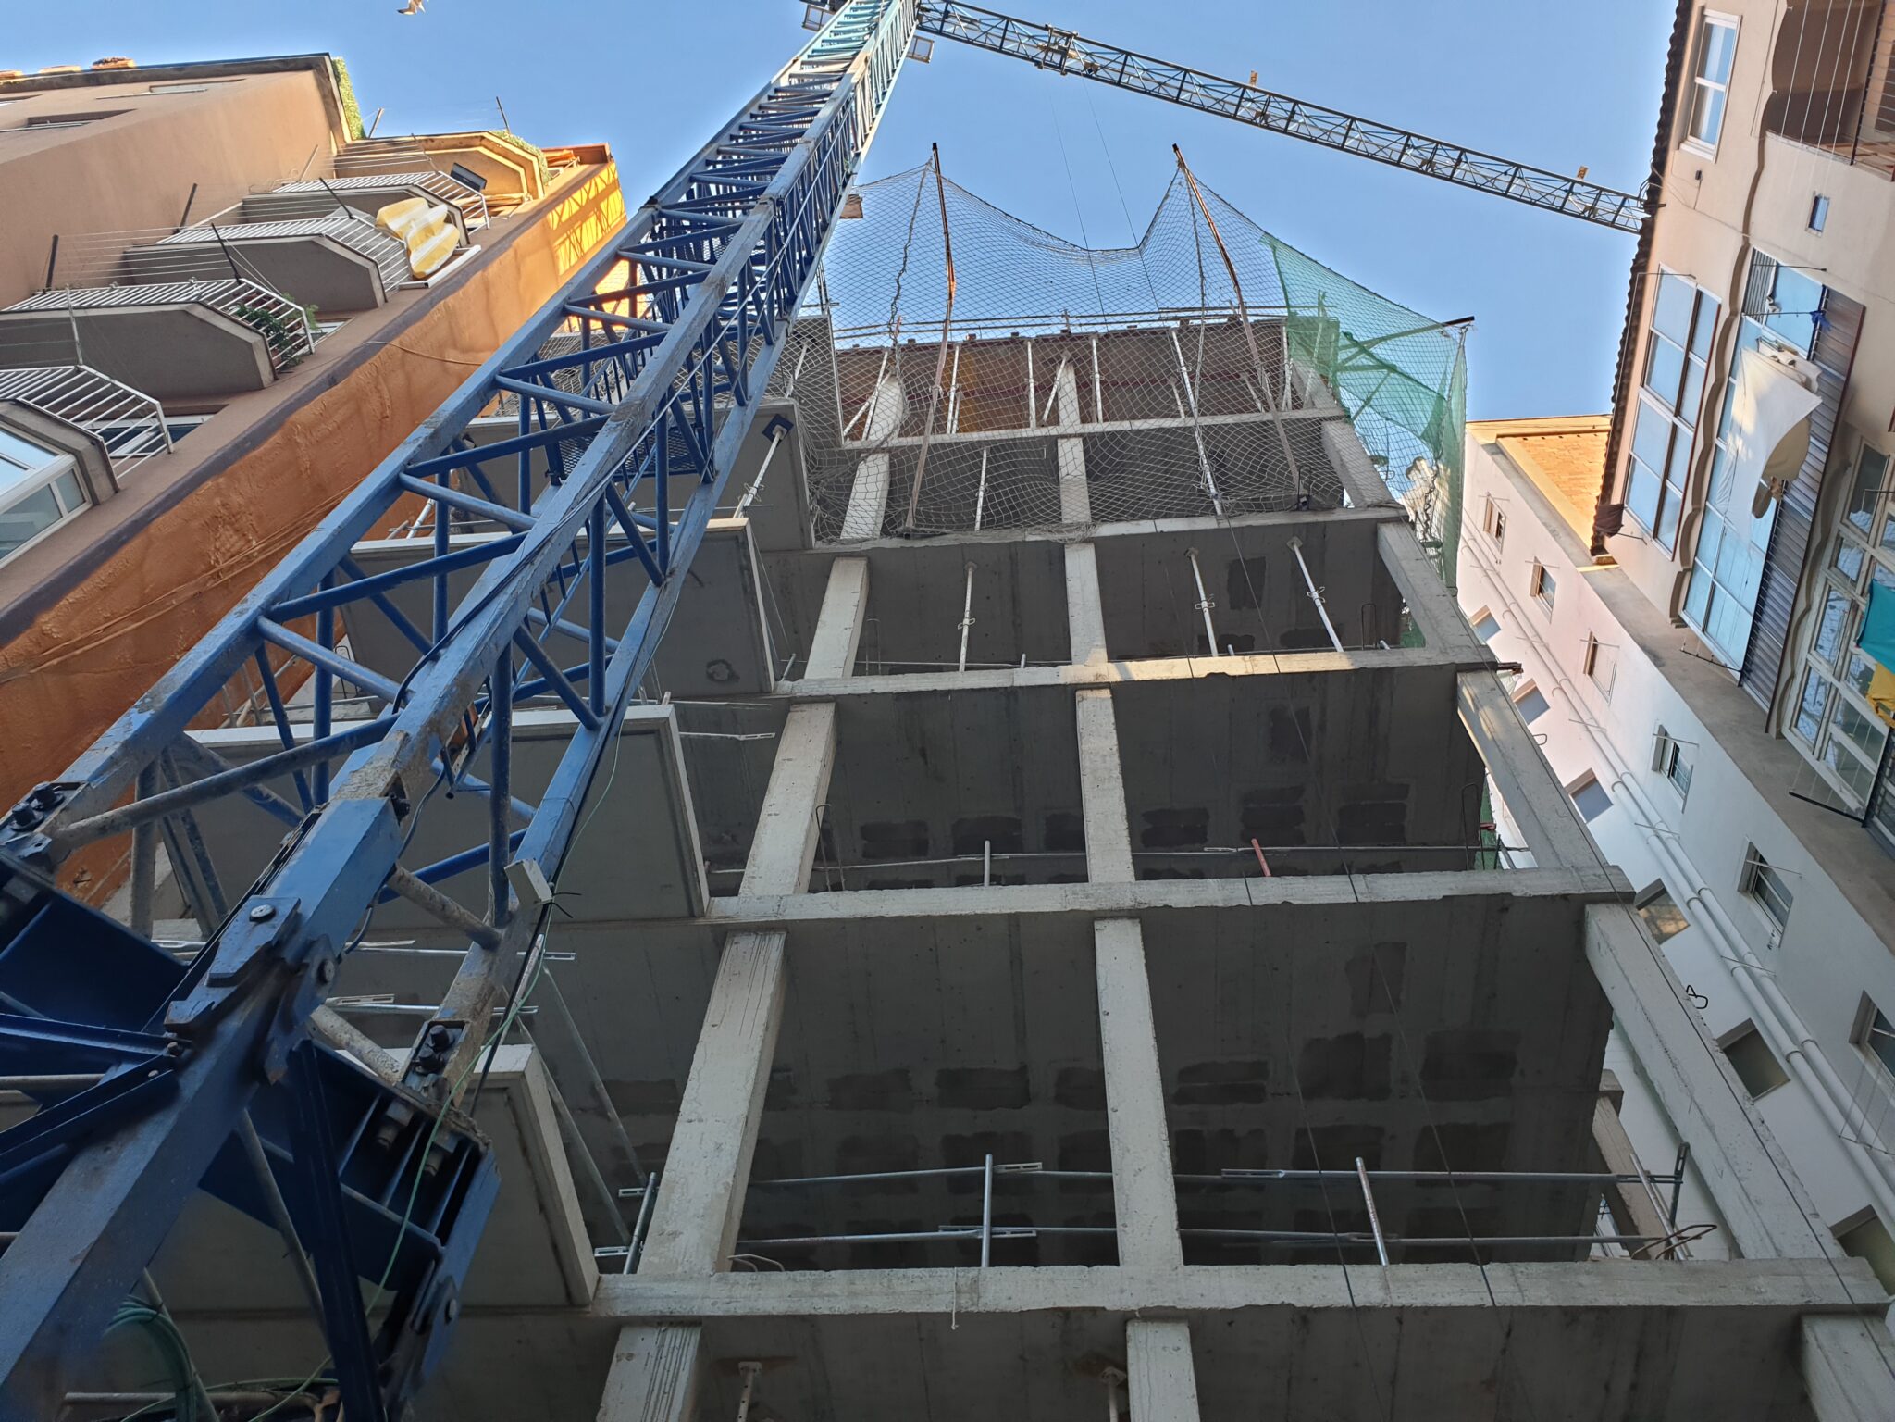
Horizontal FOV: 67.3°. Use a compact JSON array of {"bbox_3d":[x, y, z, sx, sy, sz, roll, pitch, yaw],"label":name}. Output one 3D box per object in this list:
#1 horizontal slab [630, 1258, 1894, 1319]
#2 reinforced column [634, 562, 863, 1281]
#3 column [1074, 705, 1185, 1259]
[{"bbox_3d":[1.293,2.902,6.897,6.059,0.244,0.330,-2,-60,4],"label":"horizontal slab"},{"bbox_3d":[-1.190,0.782,11.108,0.385,8.957,0.310,-2,-60,4],"label":"reinforced column"},{"bbox_3d":[1.141,1.441,9.606,0.302,5.891,0.310,-2,-60,4],"label":"column"}]

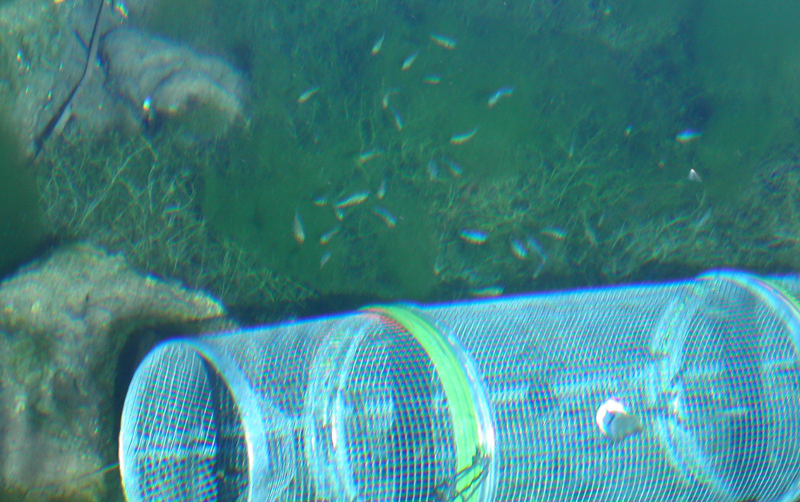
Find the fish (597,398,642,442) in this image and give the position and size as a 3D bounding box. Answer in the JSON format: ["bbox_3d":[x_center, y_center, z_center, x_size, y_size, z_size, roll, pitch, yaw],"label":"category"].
[{"bbox_3d":[0.194,0.149,2.330,0.042,0.028,0.020,27,46,24],"label":"fish"}]

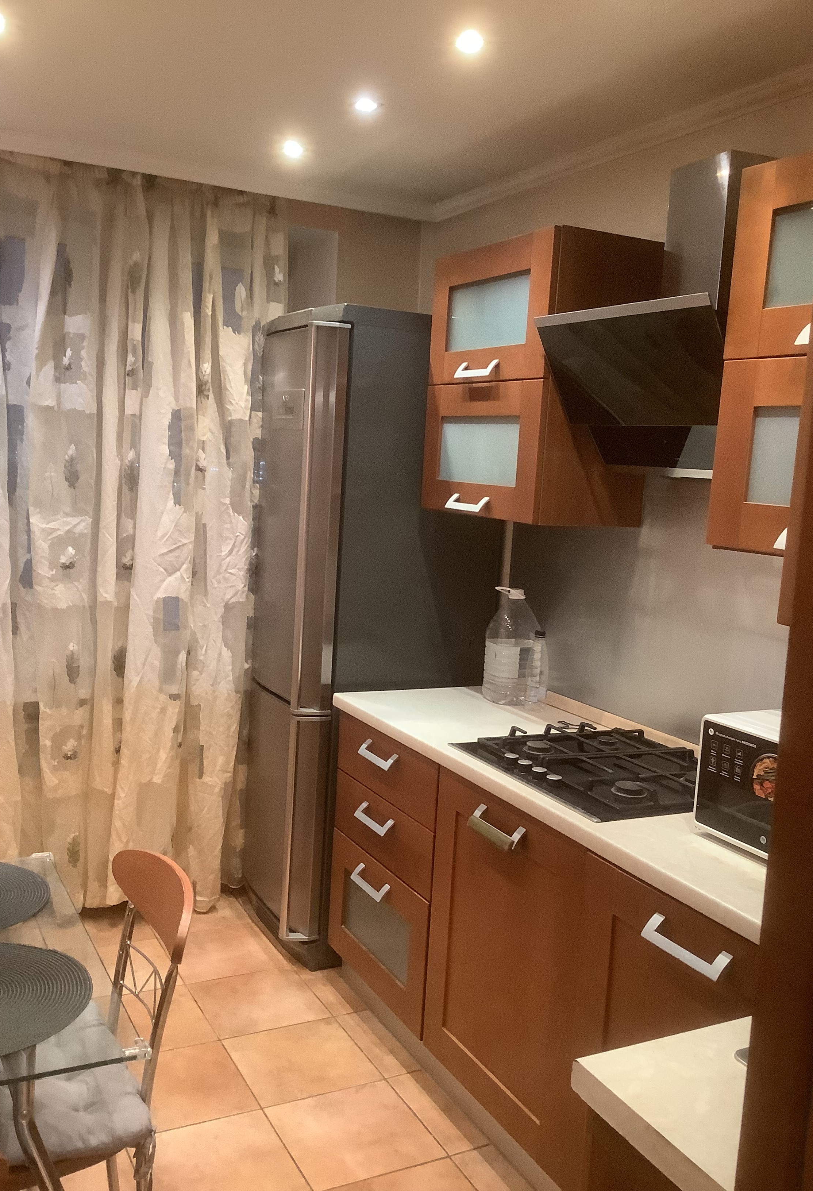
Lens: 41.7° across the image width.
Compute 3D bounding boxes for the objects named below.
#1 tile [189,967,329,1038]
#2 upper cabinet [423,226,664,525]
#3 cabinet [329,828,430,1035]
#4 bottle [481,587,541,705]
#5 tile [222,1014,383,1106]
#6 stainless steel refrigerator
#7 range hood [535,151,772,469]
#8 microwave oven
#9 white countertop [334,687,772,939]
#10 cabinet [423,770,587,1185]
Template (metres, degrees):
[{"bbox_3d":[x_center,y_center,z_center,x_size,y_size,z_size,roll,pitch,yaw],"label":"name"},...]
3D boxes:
[{"bbox_3d":[-0.426,1.169,3.067,0.330,0.010,0.327,0,8,-28],"label":"tile"},{"bbox_3d":[0.357,-0.583,2.983,0.343,0.726,0.599,0,8,-28],"label":"upper cabinet"},{"bbox_3d":[0.148,0.904,3.047,0.530,0.362,0.592,0,8,-28],"label":"cabinet"},{"bbox_3d":[0.317,0.144,3.191,0.163,0.337,0.163,3,7,0],"label":"bottle"},{"bbox_3d":[-0.275,1.214,2.780,0.330,0.010,0.327,0,8,-28],"label":"tile"},{"bbox_3d":[-0.137,0.122,3.515,0.654,1.989,0.600,0,8,-28],"label":"stainless steel refrigerator"},{"bbox_3d":[0.621,-0.625,2.418,0.396,0.700,0.600,0,8,-28],"label":"range hood"},{"bbox_3d":[0.820,0.378,1.937,0.345,0.243,0.450,0,8,-28],"label":"microwave oven"},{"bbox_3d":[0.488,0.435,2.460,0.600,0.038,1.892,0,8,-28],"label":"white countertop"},{"bbox_3d":[0.447,0.821,2.547,0.560,0.720,0.605,-1,8,-28],"label":"cabinet"}]

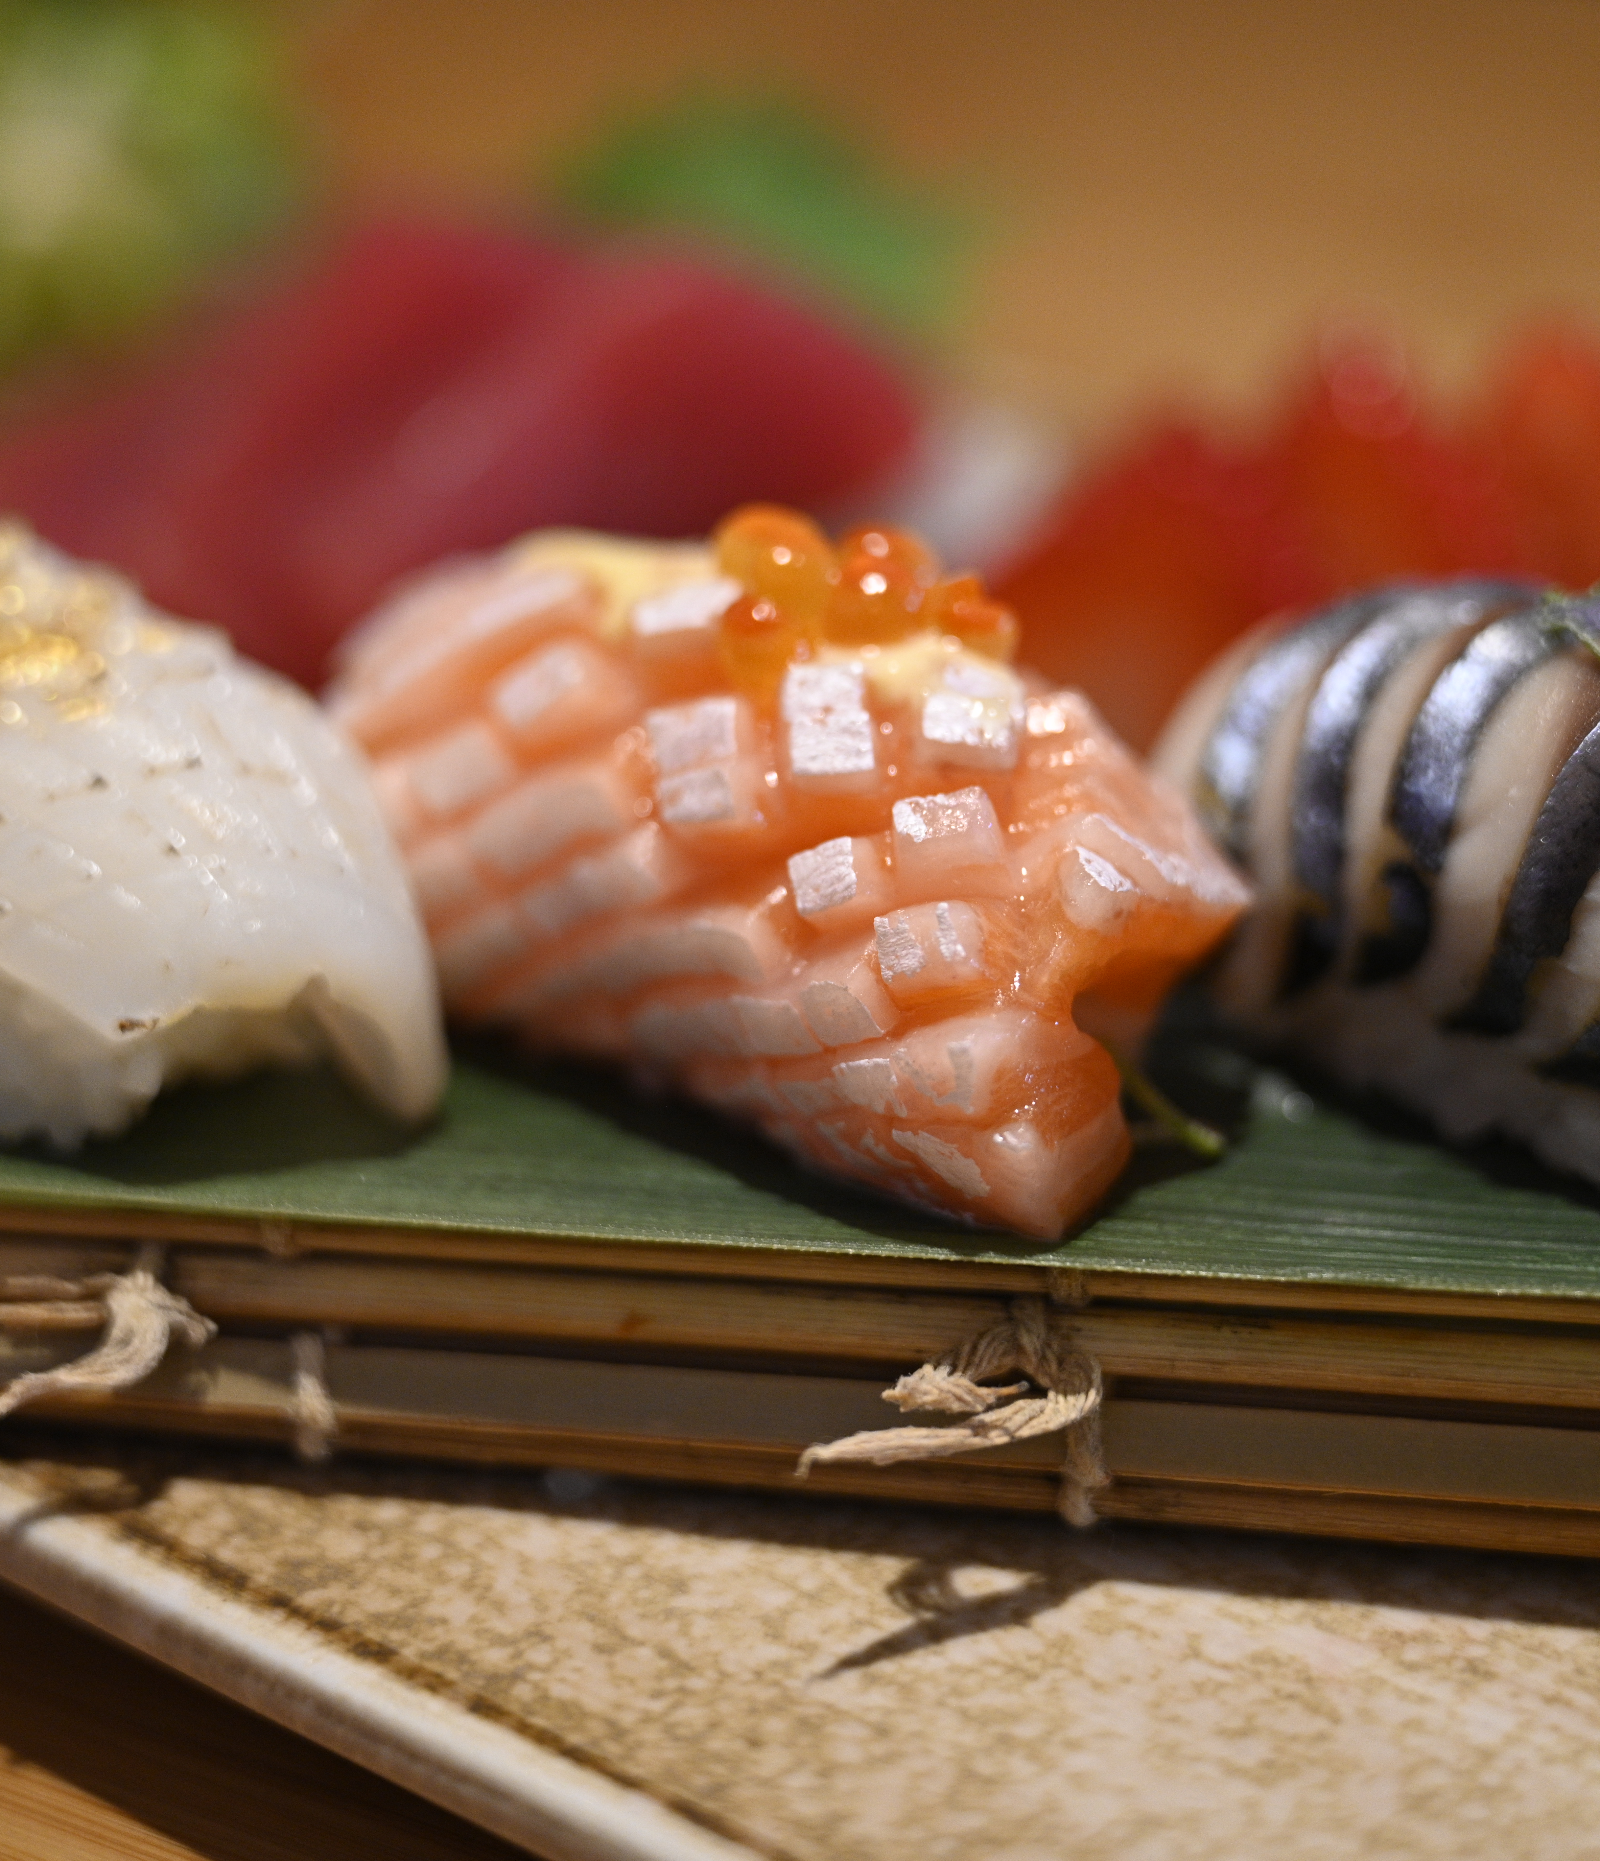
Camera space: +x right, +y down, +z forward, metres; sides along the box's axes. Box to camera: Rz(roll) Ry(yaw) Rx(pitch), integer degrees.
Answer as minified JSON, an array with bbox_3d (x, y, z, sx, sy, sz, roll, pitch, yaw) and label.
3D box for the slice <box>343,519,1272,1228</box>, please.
[{"bbox_3d":[-0.002,-0.009,0.356,0.039,0.041,0.076,-15,22,-40],"label":"slice"}]

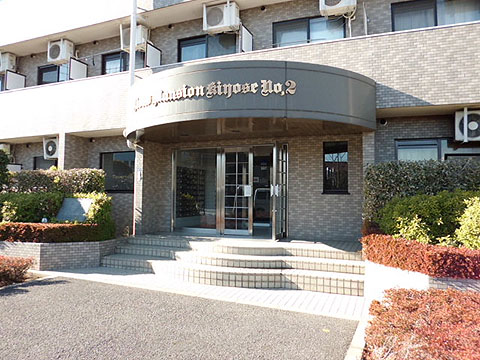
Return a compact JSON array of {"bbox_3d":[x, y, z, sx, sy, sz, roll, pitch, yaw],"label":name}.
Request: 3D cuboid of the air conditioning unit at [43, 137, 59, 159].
[{"bbox_3d":[-5.263,-0.897,10.406,0.728,0.543,0.277,0,-3,22],"label":"air conditioning unit"}]

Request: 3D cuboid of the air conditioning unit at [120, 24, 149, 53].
[{"bbox_3d":[-2.787,-3.745,9.580,0.666,0.533,0.266,0,-3,22],"label":"air conditioning unit"}]

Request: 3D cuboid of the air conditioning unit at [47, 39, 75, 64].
[{"bbox_3d":[-5.249,-3.737,10.572,0.697,0.553,0.266,0,-3,22],"label":"air conditioning unit"}]

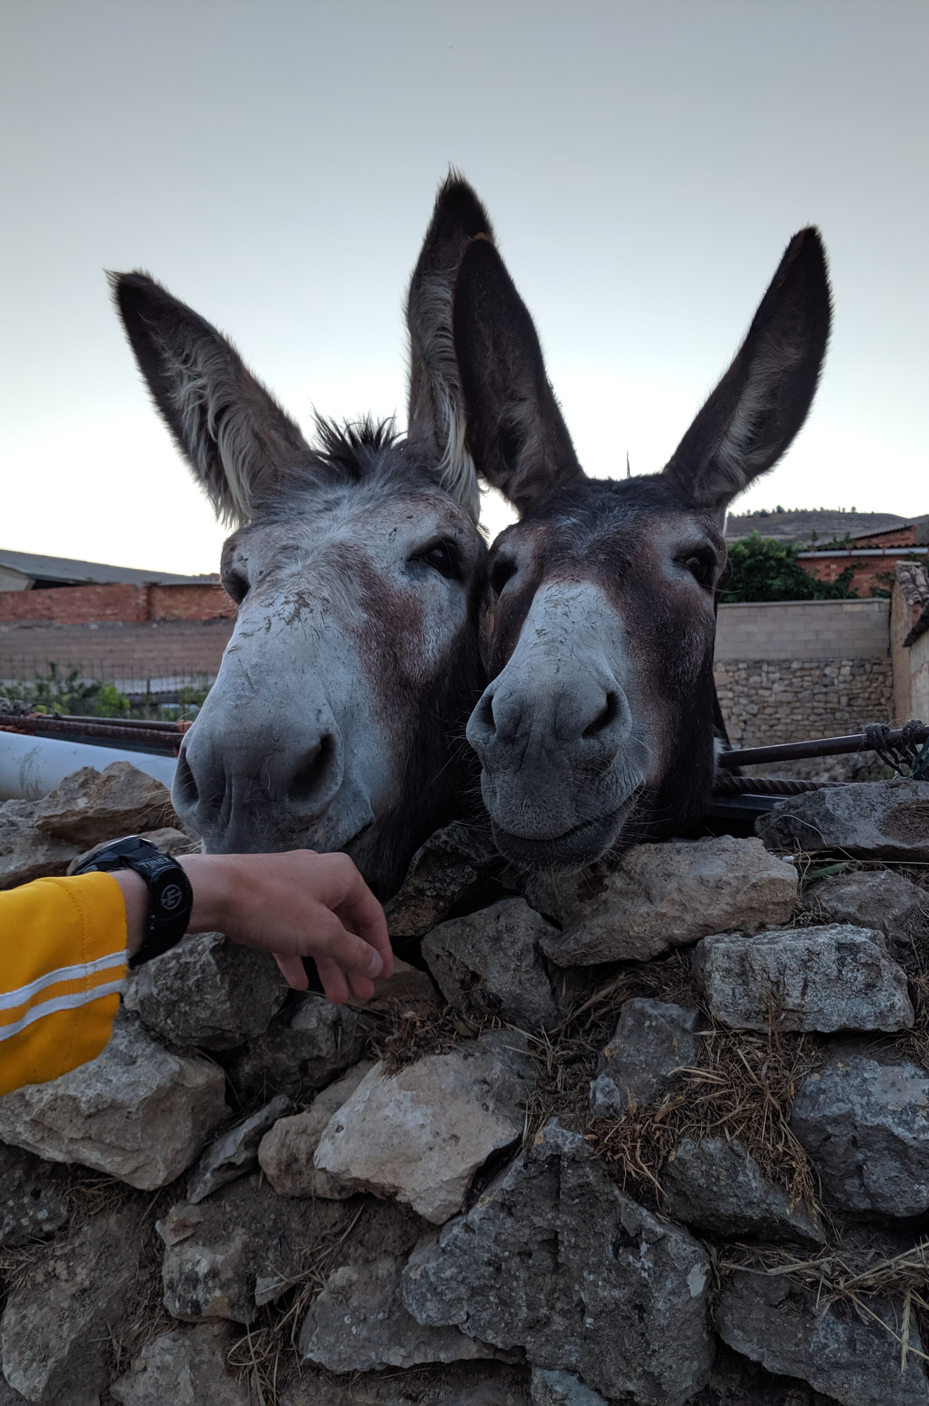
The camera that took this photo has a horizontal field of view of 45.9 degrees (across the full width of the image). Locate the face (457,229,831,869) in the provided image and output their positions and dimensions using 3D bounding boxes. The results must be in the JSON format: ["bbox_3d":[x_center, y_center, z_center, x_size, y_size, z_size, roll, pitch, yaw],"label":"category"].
[{"bbox_3d":[0.152,-0.183,1.040,0.380,0.620,0.420,0,0,15],"label":"face"}]

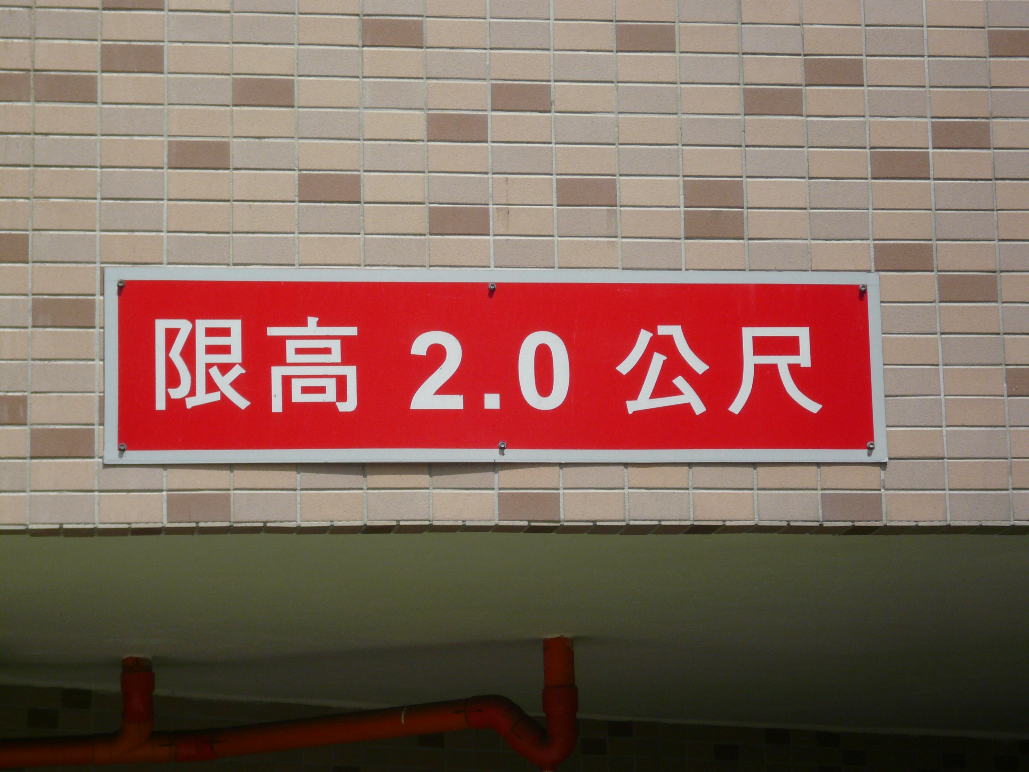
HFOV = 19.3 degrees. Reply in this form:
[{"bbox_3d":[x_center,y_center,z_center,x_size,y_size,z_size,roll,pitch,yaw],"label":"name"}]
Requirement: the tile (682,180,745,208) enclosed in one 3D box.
[{"bbox_3d":[0.309,-0.299,4.731,0.095,0.045,0.009,0,-12,-7],"label":"tile"}]

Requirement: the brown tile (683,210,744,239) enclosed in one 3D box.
[{"bbox_3d":[0.309,-0.251,4.718,0.095,0.045,0.009,0,-11,-8],"label":"brown tile"}]

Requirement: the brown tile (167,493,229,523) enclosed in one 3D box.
[{"bbox_3d":[-0.472,0.182,4.532,0.095,0.045,0.009,0,-11,-8],"label":"brown tile"}]

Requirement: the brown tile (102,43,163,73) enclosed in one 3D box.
[{"bbox_3d":[-0.587,-0.501,4.656,0.095,0.046,0.008,0,-11,-7],"label":"brown tile"}]

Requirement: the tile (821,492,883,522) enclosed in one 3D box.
[{"bbox_3d":[0.518,0.187,4.662,0.095,0.046,0.008,0,-11,-7],"label":"tile"}]

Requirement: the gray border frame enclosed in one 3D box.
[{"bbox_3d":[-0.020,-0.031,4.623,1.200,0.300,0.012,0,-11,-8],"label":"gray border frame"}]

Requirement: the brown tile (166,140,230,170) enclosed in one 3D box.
[{"bbox_3d":[-0.483,-0.353,4.632,0.095,0.045,0.009,0,-11,-8],"label":"brown tile"}]

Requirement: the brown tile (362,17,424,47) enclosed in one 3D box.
[{"bbox_3d":[-0.189,-0.550,4.722,0.095,0.045,0.009,0,-12,-7],"label":"brown tile"}]

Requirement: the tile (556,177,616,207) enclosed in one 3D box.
[{"bbox_3d":[0.111,-0.300,4.707,0.095,0.045,0.009,0,-12,-7],"label":"tile"}]

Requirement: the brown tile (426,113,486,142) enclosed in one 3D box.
[{"bbox_3d":[-0.089,-0.398,4.700,0.095,0.046,0.008,0,-11,-7],"label":"brown tile"}]

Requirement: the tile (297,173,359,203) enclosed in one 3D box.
[{"bbox_3d":[-0.285,-0.304,4.659,0.095,0.045,0.009,0,-12,-7],"label":"tile"}]

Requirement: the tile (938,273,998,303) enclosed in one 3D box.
[{"bbox_3d":[0.709,-0.152,4.750,0.095,0.045,0.009,0,-12,-7],"label":"tile"}]

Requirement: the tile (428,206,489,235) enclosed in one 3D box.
[{"bbox_3d":[-0.086,-0.254,4.673,0.095,0.045,0.009,0,-12,-7],"label":"tile"}]

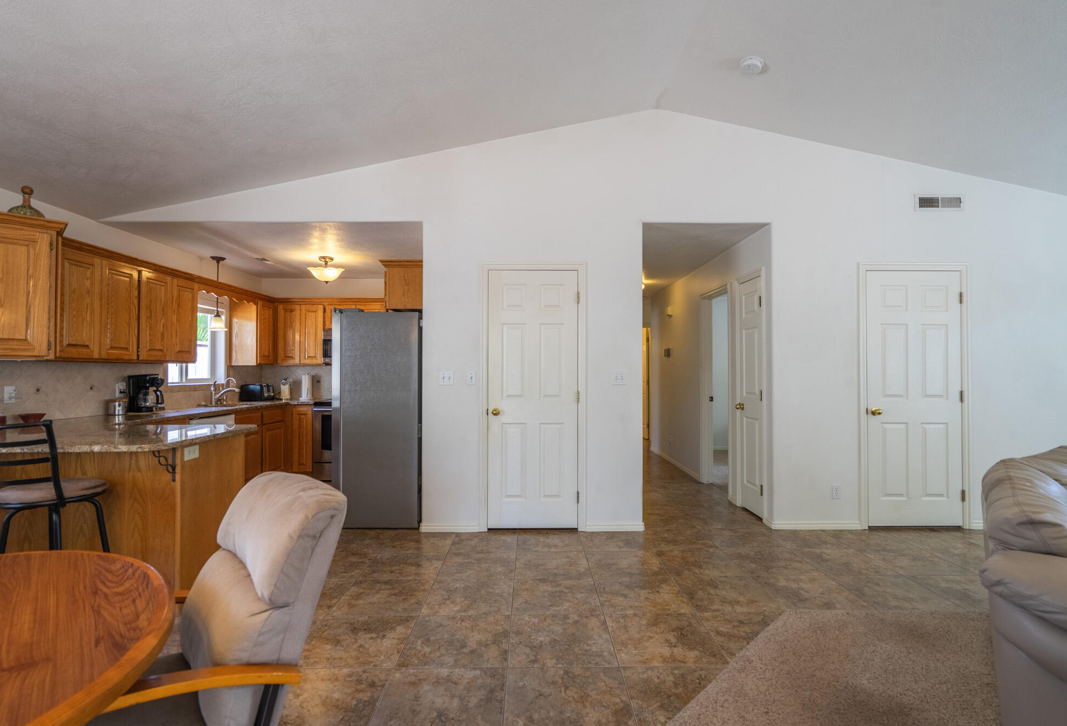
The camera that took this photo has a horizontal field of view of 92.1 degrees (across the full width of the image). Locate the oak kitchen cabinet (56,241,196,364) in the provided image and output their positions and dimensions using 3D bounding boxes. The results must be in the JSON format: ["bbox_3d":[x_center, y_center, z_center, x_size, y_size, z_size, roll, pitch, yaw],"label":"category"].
[{"bbox_3d":[-3.282,-0.390,4.071,0.320,0.775,1.390,0,-1,0],"label":"oak kitchen cabinet"}]

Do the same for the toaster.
[{"bbox_3d":[-3.321,0.351,6.143,0.280,0.195,0.260,0,-1,0],"label":"toaster"}]

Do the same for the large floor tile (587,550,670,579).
[{"bbox_3d":[0.608,1.335,3.421,0.481,0.010,0.481,0,-1,0],"label":"large floor tile"}]

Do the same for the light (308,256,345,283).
[{"bbox_3d":[-2.155,-0.963,5.348,0.385,0.270,0.385,0,-1,0],"label":"light"}]

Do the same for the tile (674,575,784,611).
[{"bbox_3d":[1.086,1.316,2.930,0.474,0.012,0.474,0,-1,0],"label":"tile"}]

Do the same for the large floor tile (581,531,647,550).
[{"bbox_3d":[0.594,1.311,3.788,0.471,0.010,0.443,0,-1,0],"label":"large floor tile"}]

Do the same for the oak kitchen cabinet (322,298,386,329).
[{"bbox_3d":[-2.140,-0.588,6.313,0.775,0.365,0.320,0,-1,0],"label":"oak kitchen cabinet"}]

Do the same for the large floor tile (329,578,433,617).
[{"bbox_3d":[-0.821,1.298,2.857,0.471,0.010,0.464,0,-1,0],"label":"large floor tile"}]

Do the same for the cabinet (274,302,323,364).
[{"bbox_3d":[-2.907,-0.353,6.398,0.600,0.763,0.320,0,-1,0],"label":"cabinet"}]

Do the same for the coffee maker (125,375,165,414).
[{"bbox_3d":[-3.318,0.264,4.405,0.220,0.330,0.175,0,-1,-15],"label":"coffee maker"}]

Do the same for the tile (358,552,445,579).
[{"bbox_3d":[-0.844,1.337,3.411,0.481,0.010,0.481,0,-1,0],"label":"tile"}]

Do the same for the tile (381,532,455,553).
[{"bbox_3d":[-0.827,1.311,3.790,0.471,0.010,0.464,0,-1,0],"label":"tile"}]

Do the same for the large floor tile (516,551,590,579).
[{"bbox_3d":[0.124,1.325,3.402,0.474,0.012,0.474,0,-1,0],"label":"large floor tile"}]

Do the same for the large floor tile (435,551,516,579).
[{"bbox_3d":[-0.355,1.326,3.399,0.474,0.012,0.474,0,-1,0],"label":"large floor tile"}]

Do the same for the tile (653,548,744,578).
[{"bbox_3d":[1.071,1.304,3.335,0.471,0.010,0.464,0,-1,0],"label":"tile"}]

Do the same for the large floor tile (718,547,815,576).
[{"bbox_3d":[1.545,1.304,3.338,0.471,0.010,0.464,0,-1,0],"label":"large floor tile"}]

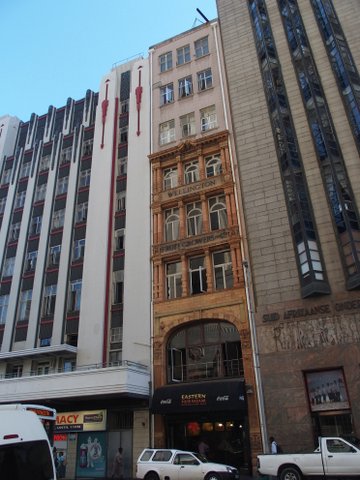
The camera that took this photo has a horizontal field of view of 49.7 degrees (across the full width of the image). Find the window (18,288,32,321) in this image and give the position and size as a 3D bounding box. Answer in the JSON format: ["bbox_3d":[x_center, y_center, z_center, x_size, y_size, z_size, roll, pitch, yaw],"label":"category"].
[{"bbox_3d":[-12.239,5.136,30.840,1.200,2.441,0.160,-13,-28,20],"label":"window"}]

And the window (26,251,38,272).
[{"bbox_3d":[-12.345,1.767,32.453,1.200,1.733,0.160,-13,-28,20],"label":"window"}]

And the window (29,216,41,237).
[{"bbox_3d":[-12.474,-1.176,33.473,1.320,1.910,0.150,-13,-28,21],"label":"window"}]

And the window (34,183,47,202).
[{"bbox_3d":[-12.694,-4.326,35.449,1.200,1.742,0.160,-13,-28,20],"label":"window"}]

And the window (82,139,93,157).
[{"bbox_3d":[-8.306,-8.379,35.185,1.200,1.715,0.160,-13,-28,20],"label":"window"}]

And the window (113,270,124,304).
[{"bbox_3d":[-4.314,3.337,27.200,0.990,2.460,0.150,-13,-28,21],"label":"window"}]

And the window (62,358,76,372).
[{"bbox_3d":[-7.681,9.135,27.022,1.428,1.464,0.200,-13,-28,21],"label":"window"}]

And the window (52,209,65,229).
[{"bbox_3d":[-10.308,-1.966,33.189,1.200,1.740,0.160,-13,-28,20],"label":"window"}]

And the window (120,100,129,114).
[{"bbox_3d":[-4.939,-12.049,35.397,1.092,1.598,0.200,-13,-28,21],"label":"window"}]

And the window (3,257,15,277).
[{"bbox_3d":[-14.729,2.369,33.744,1.463,1.929,0.200,-13,-28,21],"label":"window"}]

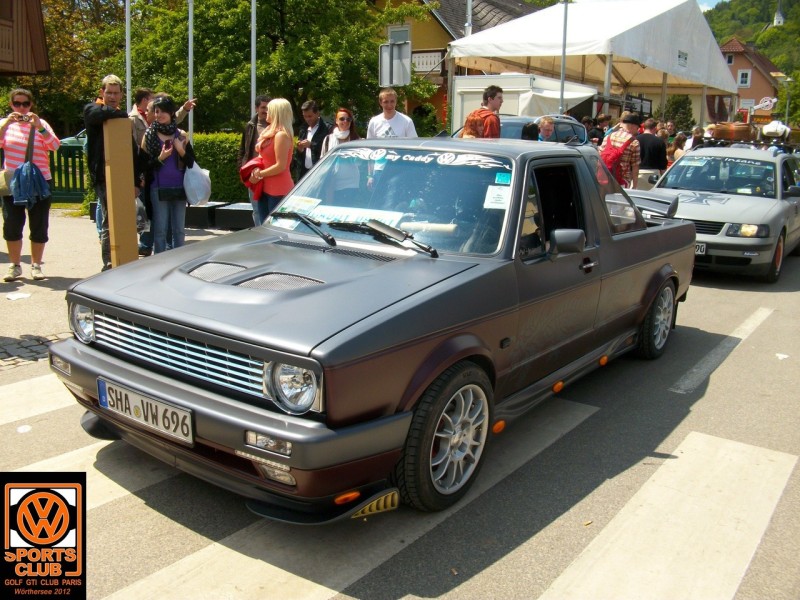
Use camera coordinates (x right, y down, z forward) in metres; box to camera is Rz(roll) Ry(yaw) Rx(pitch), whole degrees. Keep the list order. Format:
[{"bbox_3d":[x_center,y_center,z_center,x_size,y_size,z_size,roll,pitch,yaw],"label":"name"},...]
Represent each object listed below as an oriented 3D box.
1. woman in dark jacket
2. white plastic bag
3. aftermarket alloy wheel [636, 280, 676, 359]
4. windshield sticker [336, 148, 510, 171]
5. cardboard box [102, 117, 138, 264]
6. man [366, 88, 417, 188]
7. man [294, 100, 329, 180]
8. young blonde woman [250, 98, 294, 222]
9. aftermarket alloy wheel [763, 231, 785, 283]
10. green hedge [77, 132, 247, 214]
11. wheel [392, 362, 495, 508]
[{"bbox_3d":[-2.080,-0.995,7.007,0.500,1.600,0.360,1,11,-7],"label":"woman in dark jacket"},{"bbox_3d":[-1.848,-1.054,7.170,0.250,0.410,0.220,1,11,-6],"label":"white plastic bag"},{"bbox_3d":[1.644,0.103,5.158,0.200,0.580,0.580,12,16,33],"label":"aftermarket alloy wheel"},{"bbox_3d":[0.084,-0.701,3.872,1.060,0.090,0.030,12,-29,33],"label":"windshield sticker"},{"bbox_3d":[-2.383,-0.867,6.728,0.210,1.340,0.140,-3,14,-18],"label":"cardboard box"},{"bbox_3d":[-0.123,-1.222,7.923,0.520,1.770,0.320,3,11,3],"label":"man"},{"bbox_3d":[-0.907,-1.213,8.163,0.480,1.660,0.380,10,14,33],"label":"man"},{"bbox_3d":[-1.204,-1.053,7.359,0.450,1.620,0.380,3,11,2],"label":"young blonde woman"},{"bbox_3d":[3.785,-0.475,8.055,0.200,0.600,0.600,12,16,33],"label":"aftermarket alloy wheel"},{"bbox_3d":[-3.043,-1.719,10.700,2.700,1.150,0.900,2,11,-2],"label":"green hedge"},{"bbox_3d":[0.145,0.521,3.044,0.200,0.580,0.580,12,16,33],"label":"wheel"}]

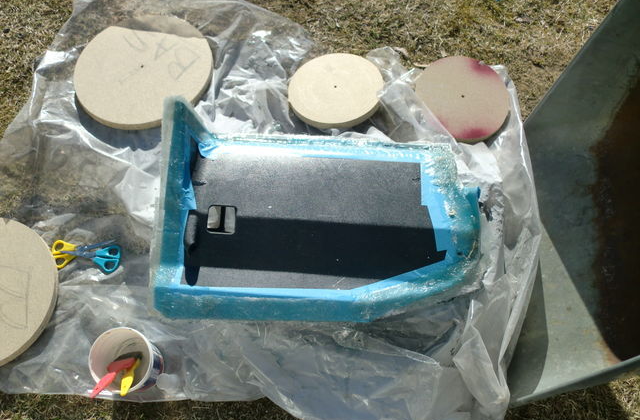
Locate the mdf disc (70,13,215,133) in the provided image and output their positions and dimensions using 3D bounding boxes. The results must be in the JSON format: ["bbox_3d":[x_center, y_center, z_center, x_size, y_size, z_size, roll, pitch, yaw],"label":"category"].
[{"bbox_3d":[-0.417,-0.332,1.544,0.330,0.024,0.330,-1,62,3],"label":"mdf disc"}]

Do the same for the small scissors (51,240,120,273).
[{"bbox_3d":[-0.482,0.091,1.338,0.149,0.012,0.077,7,62,6],"label":"small scissors"}]

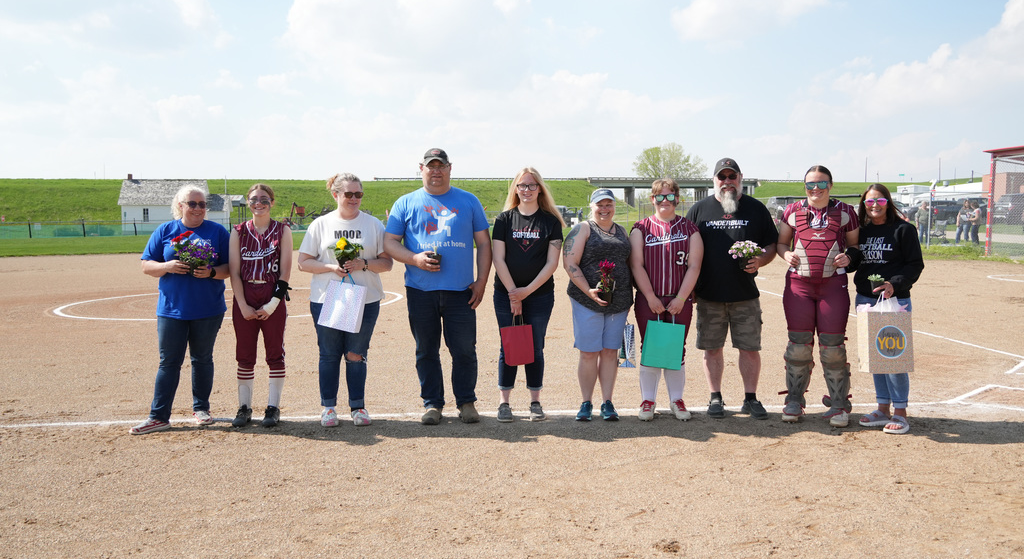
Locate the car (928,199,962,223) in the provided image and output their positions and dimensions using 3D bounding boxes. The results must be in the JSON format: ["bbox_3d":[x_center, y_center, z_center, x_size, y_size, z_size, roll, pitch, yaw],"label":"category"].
[{"bbox_3d":[33.200,-4.966,64.300,5.700,1.900,2.000,-1,4,-6],"label":"car"}]

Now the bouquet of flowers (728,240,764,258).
[{"bbox_3d":[1.582,-0.200,5.950,0.245,0.130,0.210,1,4,12],"label":"bouquet of flowers"}]

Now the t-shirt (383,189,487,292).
[{"bbox_3d":[-0.500,-0.276,6.000,0.690,0.690,0.380,0,5,-4],"label":"t-shirt"}]

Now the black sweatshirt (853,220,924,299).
[{"bbox_3d":[2.500,-0.133,5.870,0.470,0.520,0.340,2,5,30],"label":"black sweatshirt"}]

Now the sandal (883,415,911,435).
[{"bbox_3d":[2.561,0.966,5.860,0.100,0.090,0.260,3,5,36],"label":"sandal"}]

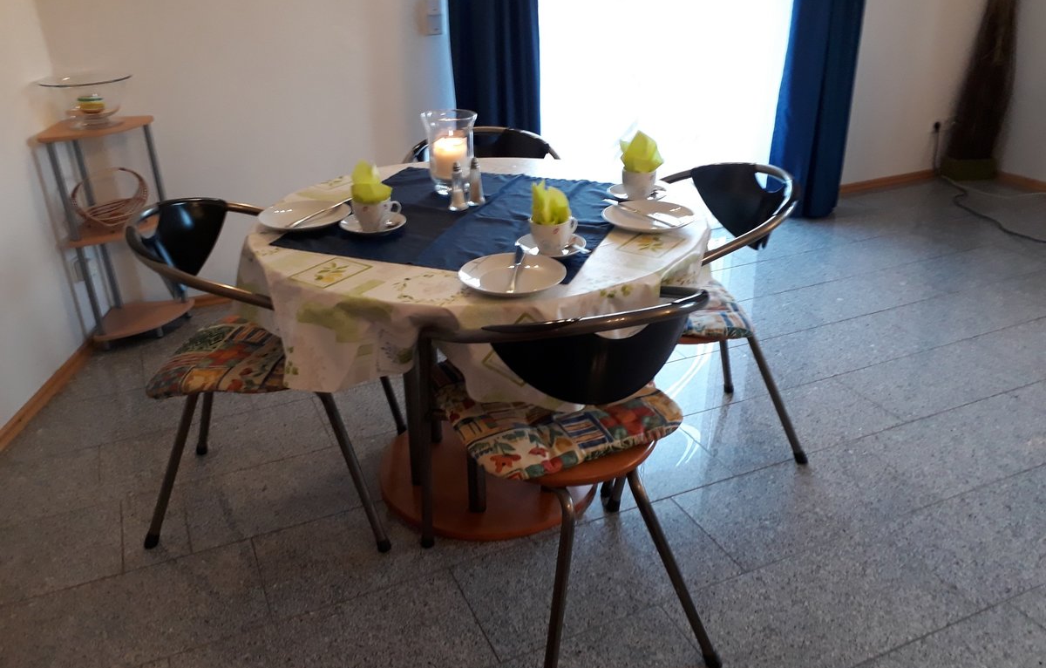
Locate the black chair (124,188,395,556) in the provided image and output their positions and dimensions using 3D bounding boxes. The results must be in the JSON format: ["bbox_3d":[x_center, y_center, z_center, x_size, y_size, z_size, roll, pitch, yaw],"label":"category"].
[{"bbox_3d":[-0.638,0.060,2.009,0.590,0.790,0.530,-2,26,-3],"label":"black chair"}]

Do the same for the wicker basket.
[{"bbox_3d":[-1.444,-0.474,2.854,0.250,0.200,0.180,-12,29,-21],"label":"wicker basket"}]

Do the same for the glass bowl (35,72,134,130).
[{"bbox_3d":[-1.449,-0.773,2.724,0.290,0.145,0.290,-14,29,-24],"label":"glass bowl"}]

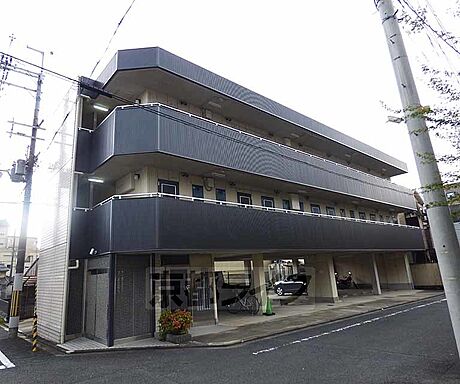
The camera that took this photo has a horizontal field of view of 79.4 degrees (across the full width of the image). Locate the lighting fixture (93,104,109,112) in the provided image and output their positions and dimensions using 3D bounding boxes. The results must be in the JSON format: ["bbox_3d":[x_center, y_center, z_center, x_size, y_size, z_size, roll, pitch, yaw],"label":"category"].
[{"bbox_3d":[-5.212,-3.387,11.227,0.620,0.110,0.150,9,-21,-38],"label":"lighting fixture"}]

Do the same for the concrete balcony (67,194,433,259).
[{"bbox_3d":[4.684,2.376,14.816,22.770,1.640,2.970,9,-21,-38],"label":"concrete balcony"}]

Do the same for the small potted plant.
[{"bbox_3d":[-1.401,3.396,7.096,0.720,0.800,0.770,-4,-16,2],"label":"small potted plant"}]

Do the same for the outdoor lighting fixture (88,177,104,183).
[{"bbox_3d":[-4.997,-0.426,10.374,0.620,0.110,0.150,9,-21,-38],"label":"outdoor lighting fixture"}]

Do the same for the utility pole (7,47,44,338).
[{"bbox_3d":[-8.249,-0.634,11.036,1.150,11.700,0.600,9,-21,-38],"label":"utility pole"}]

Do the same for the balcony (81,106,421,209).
[{"bbox_3d":[4.492,-0.497,15.648,22.770,1.670,2.970,9,-21,-38],"label":"balcony"}]

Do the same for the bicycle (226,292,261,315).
[{"bbox_3d":[0.505,4.201,10.701,0.550,1.000,1.680,12,-22,-43],"label":"bicycle"}]

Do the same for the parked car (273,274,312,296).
[{"bbox_3d":[3.890,5.610,17.265,1.650,1.480,3.800,6,-18,-31],"label":"parked car"}]

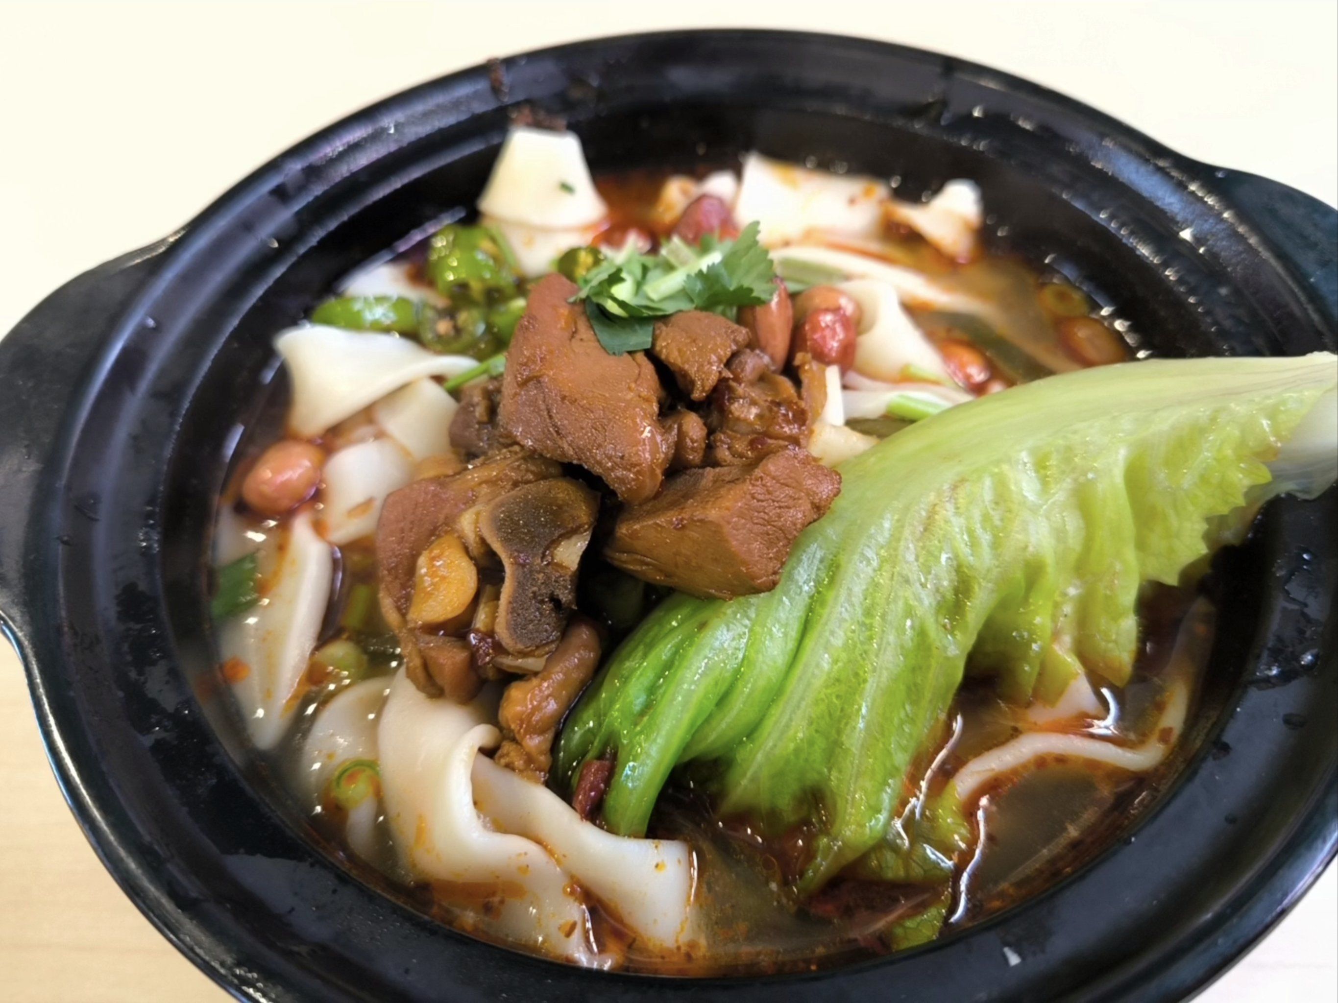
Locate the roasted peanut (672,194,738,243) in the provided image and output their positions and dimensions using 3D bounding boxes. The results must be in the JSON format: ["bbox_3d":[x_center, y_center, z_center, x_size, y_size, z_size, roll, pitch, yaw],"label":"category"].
[{"bbox_3d":[0.009,-0.067,0.213,0.011,0.011,0.016,33,63,24],"label":"roasted peanut"}]

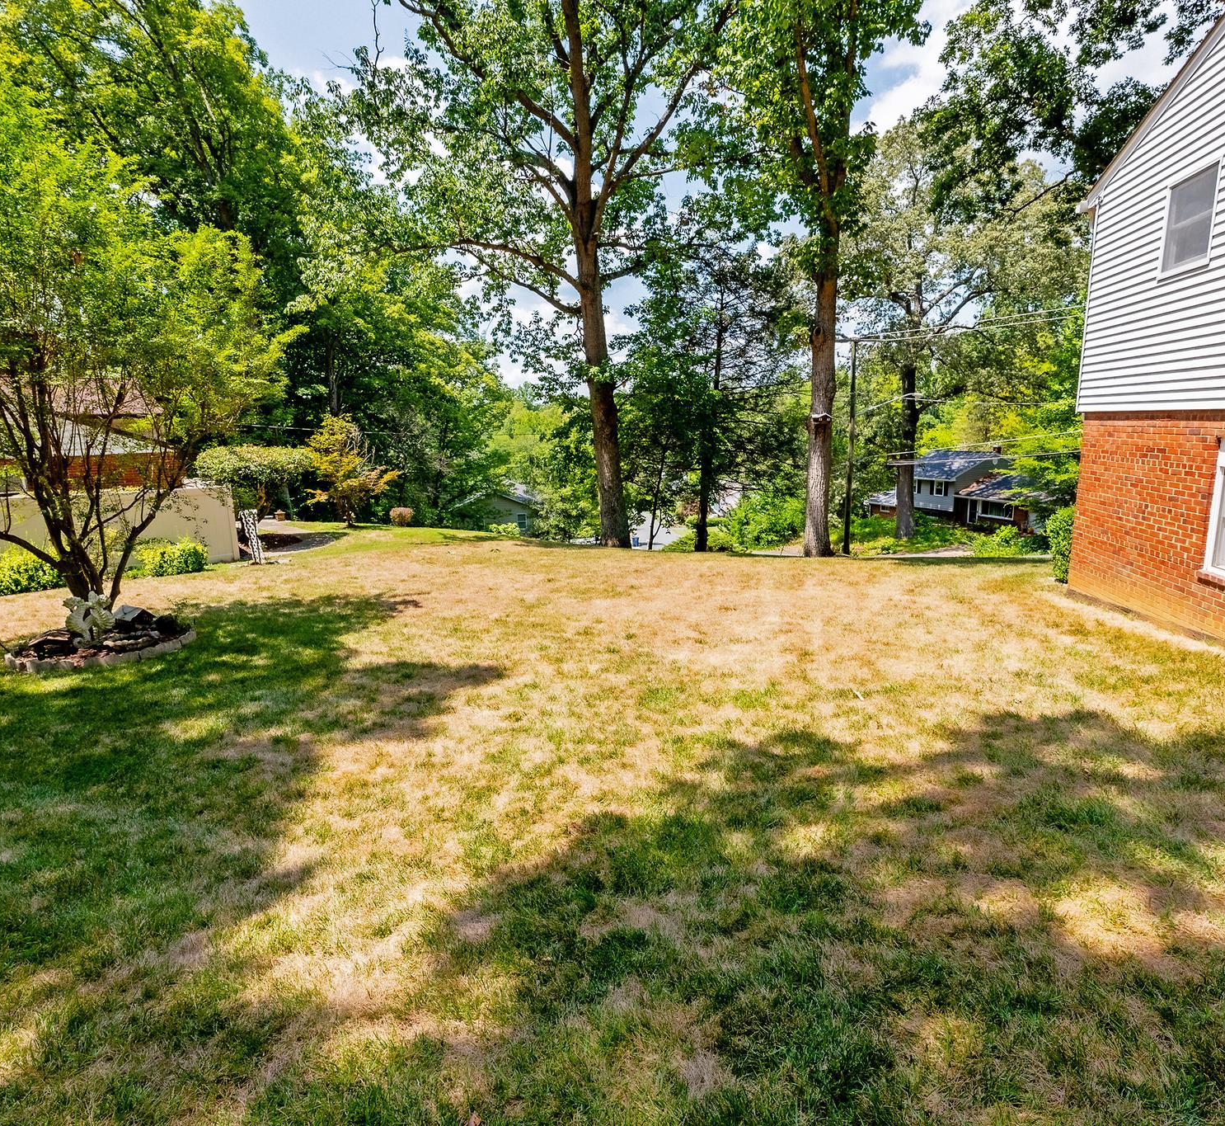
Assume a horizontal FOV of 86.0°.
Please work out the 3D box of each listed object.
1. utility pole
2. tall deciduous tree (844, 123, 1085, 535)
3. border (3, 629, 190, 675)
[{"bbox_3d":[6.464,-3.075,17.958,0.190,5.794,0.190,-1,12,14],"label":"utility pole"},{"bbox_3d":[16.788,-11.099,32.418,13.000,19.800,12.500,-1,12,14],"label":"tall deciduous tree"},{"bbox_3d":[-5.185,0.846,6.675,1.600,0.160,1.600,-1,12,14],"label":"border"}]

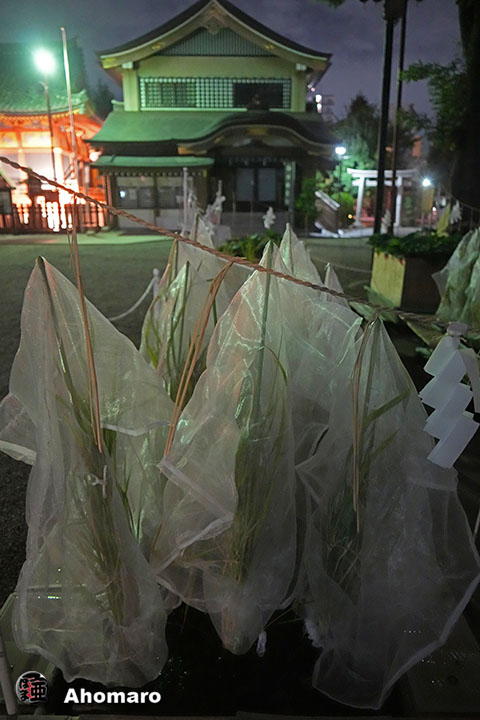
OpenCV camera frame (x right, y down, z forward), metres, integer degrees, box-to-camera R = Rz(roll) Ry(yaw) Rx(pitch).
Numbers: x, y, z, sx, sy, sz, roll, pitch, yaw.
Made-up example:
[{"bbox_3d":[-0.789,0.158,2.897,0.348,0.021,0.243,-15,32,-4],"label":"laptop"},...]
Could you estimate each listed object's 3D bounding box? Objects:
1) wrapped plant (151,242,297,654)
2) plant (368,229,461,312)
[{"bbox_3d":[-0.045,0.275,1.144,0.360,1.080,0.330,0,18,0],"label":"wrapped plant"},{"bbox_3d":[2.720,-1.362,7.239,1.000,1.030,1.200,0,18,0],"label":"plant"}]

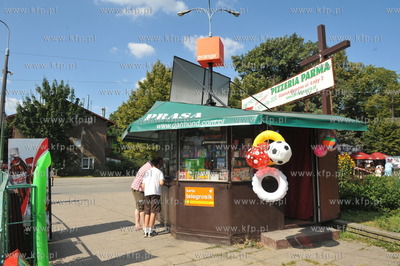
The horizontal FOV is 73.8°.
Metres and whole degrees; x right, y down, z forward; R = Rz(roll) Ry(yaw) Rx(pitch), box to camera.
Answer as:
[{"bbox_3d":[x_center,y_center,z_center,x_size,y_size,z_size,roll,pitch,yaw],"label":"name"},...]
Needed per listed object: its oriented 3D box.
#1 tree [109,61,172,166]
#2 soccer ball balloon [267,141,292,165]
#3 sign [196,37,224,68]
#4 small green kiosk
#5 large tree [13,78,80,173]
[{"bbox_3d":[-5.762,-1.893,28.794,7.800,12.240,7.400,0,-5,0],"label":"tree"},{"bbox_3d":[1.298,0.322,4.339,0.390,0.390,0.390,-2,-6,17],"label":"soccer ball balloon"},{"bbox_3d":[0.251,-1.781,6.010,0.490,0.490,0.490,-2,-6,17],"label":"sign"},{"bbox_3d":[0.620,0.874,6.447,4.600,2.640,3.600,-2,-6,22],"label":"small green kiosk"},{"bbox_3d":[-14.211,-0.646,24.663,5.600,9.000,5.600,0,-5,0],"label":"large tree"}]

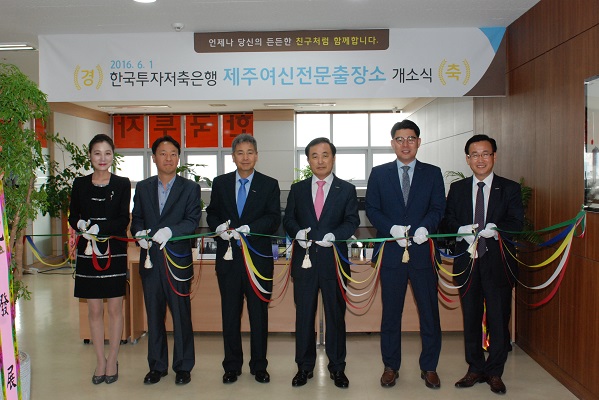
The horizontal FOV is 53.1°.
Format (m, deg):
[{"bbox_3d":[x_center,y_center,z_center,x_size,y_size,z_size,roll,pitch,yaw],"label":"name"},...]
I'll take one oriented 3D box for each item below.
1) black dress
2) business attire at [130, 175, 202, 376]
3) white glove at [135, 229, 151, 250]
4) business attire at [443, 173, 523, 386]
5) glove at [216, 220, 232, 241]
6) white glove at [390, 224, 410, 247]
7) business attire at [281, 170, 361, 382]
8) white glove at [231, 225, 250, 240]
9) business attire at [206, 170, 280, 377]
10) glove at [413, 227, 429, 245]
[{"bbox_3d":[-1.414,0.258,4.237,0.410,0.860,0.340,-1,2,-7],"label":"black dress"},{"bbox_3d":[-0.934,0.516,4.211,0.480,1.370,0.380,0,2,3],"label":"business attire"},{"bbox_3d":[-1.011,0.256,3.880,0.110,0.135,0.130,-1,3,-24],"label":"white glove"},{"bbox_3d":[1.238,0.538,4.056,0.530,1.450,0.390,0,3,18],"label":"business attire"},{"bbox_3d":[-0.484,0.198,3.880,0.110,0.130,0.130,-1,3,-24],"label":"glove"},{"bbox_3d":[0.642,0.226,3.810,0.120,0.135,0.130,-1,3,-24],"label":"white glove"},{"bbox_3d":[0.147,0.510,4.090,0.525,1.385,0.380,0,3,2],"label":"business attire"},{"bbox_3d":[-0.391,0.217,4.009,0.130,0.105,0.120,0,2,13],"label":"white glove"},{"bbox_3d":[-0.384,0.504,4.150,0.520,1.410,0.380,0,3,-2],"label":"business attire"},{"bbox_3d":[0.773,0.226,3.820,0.105,0.115,0.130,1,3,21],"label":"glove"}]

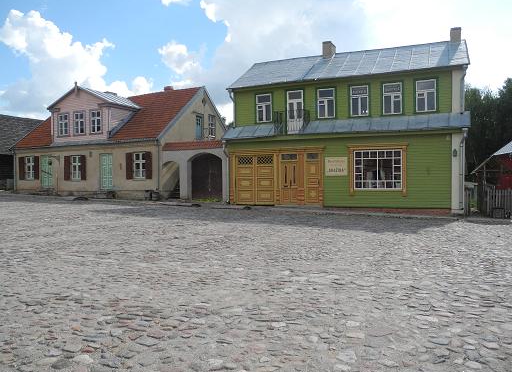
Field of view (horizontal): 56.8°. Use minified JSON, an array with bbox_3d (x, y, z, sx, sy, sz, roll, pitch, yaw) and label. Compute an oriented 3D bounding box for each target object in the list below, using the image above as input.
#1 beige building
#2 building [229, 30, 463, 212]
[{"bbox_3d":[-10.256,-3.296,38.255,14.991,8.314,10.382,0,0,29],"label":"beige building"},{"bbox_3d":[5.950,-3.815,29.307,13.002,10.278,9.523,-1,0,22],"label":"building"}]

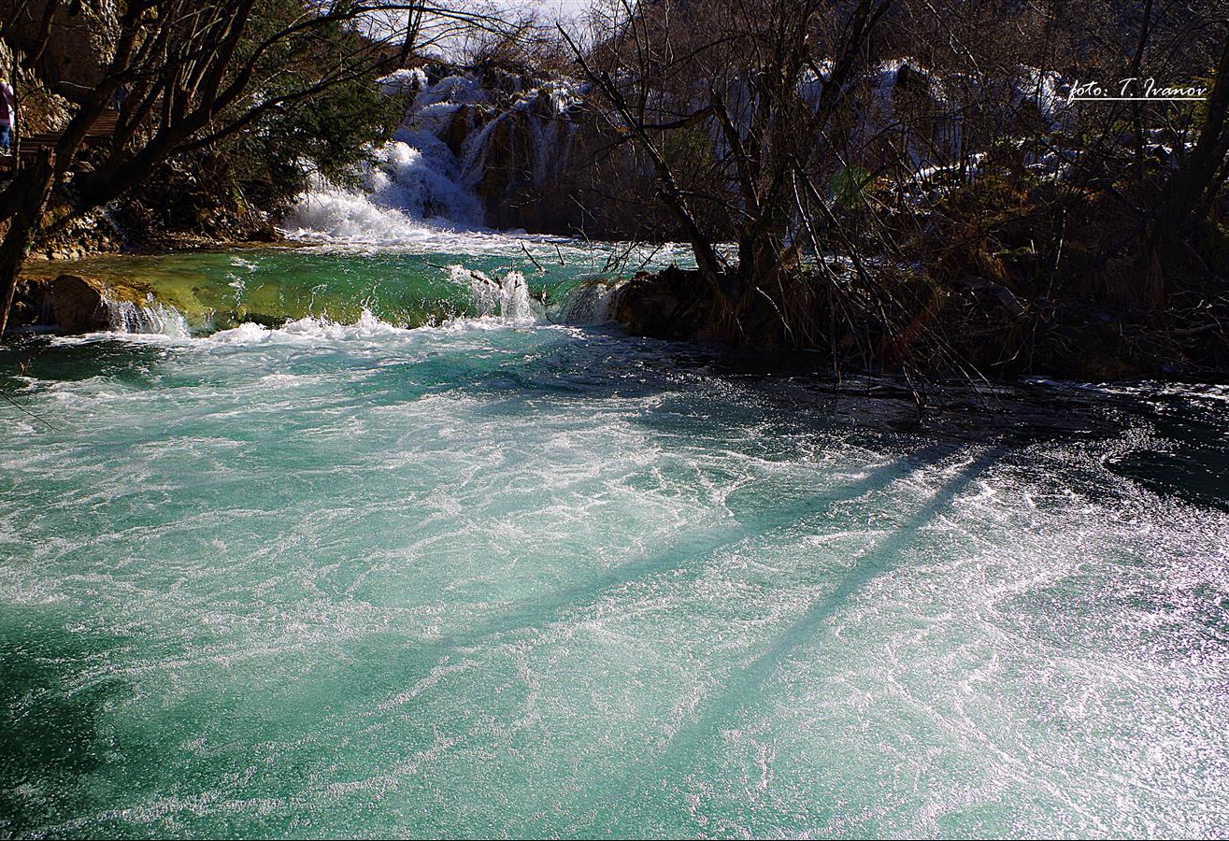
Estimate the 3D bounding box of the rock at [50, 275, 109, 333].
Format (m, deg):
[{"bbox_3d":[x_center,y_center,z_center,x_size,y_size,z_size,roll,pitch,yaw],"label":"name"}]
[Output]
[{"bbox_3d":[-6.752,-1.459,12.000,0.720,0.720,0.620,-4,16,-14],"label":"rock"}]

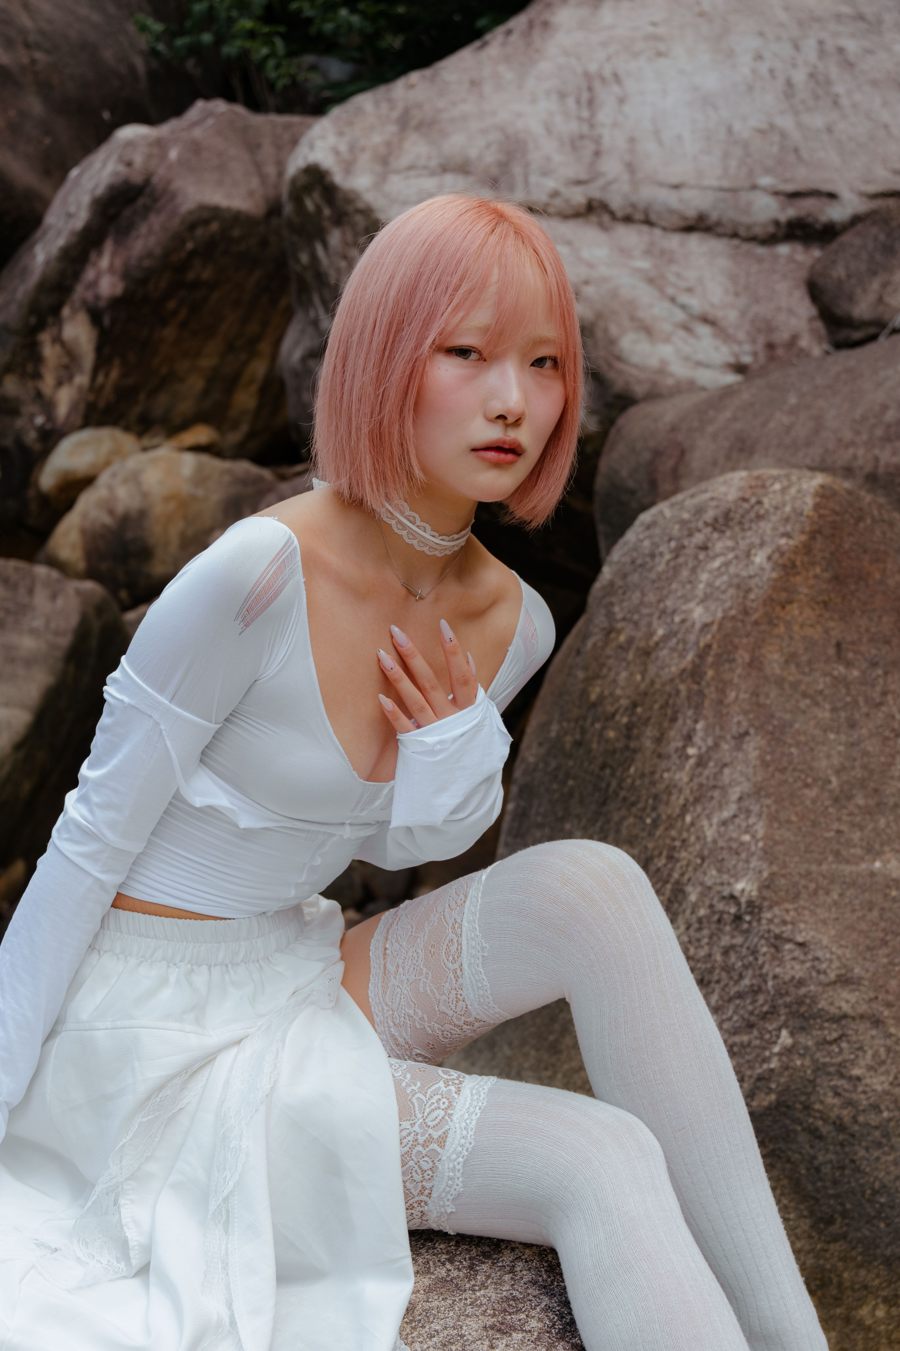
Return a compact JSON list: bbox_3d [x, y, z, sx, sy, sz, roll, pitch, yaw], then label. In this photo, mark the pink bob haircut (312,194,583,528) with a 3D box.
[{"bbox_3d":[-0.002,-0.243,1.605,0.200,0.250,0.225,0,11,-31],"label":"pink bob haircut"}]

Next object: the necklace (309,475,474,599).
[{"bbox_3d":[-0.044,-0.106,1.630,0.115,0.085,0.135,2,11,-31],"label":"necklace"}]

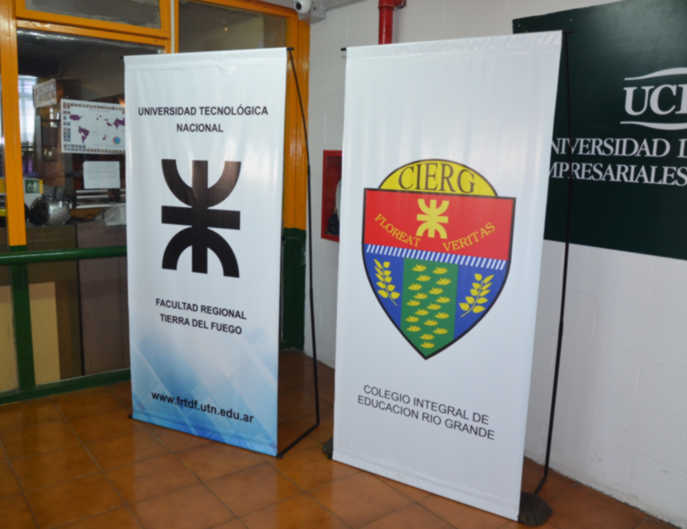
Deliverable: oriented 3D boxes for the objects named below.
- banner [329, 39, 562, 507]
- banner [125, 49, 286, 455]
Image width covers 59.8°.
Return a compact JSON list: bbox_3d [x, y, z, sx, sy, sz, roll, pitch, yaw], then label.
[{"bbox_3d":[0.365,0.056,2.504,0.900,1.900,0.030,7,11,30],"label":"banner"},{"bbox_3d":[-0.698,-0.048,2.933,0.910,1.900,0.030,6,10,23],"label":"banner"}]

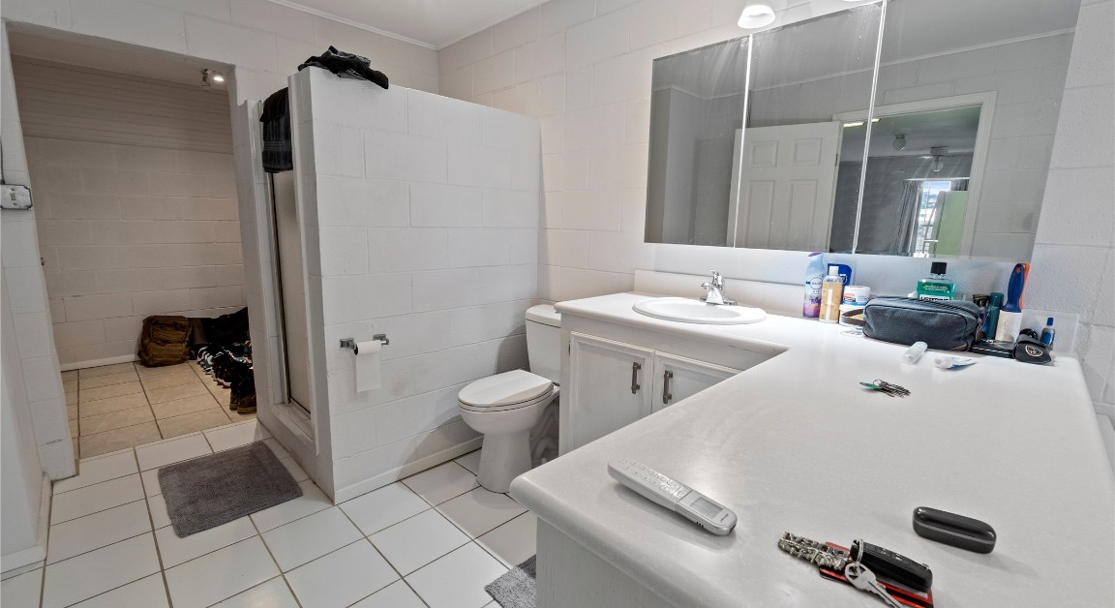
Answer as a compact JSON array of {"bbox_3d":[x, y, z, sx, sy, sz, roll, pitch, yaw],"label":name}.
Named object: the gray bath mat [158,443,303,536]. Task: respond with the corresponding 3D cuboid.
[{"bbox_3d":[-1.564,0.840,2.194,0.680,0.016,0.430,10,13,44],"label":"gray bath mat"}]

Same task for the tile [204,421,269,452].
[{"bbox_3d":[-1.873,0.782,2.740,0.306,0.012,0.296,10,12,44],"label":"tile"}]

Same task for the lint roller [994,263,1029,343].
[{"bbox_3d":[1.277,-0.002,1.301,0.050,0.220,0.050,11,13,44],"label":"lint roller"}]

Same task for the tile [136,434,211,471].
[{"bbox_3d":[-2.083,0.809,2.529,0.306,0.012,0.296,10,12,44],"label":"tile"}]

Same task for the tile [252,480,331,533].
[{"bbox_3d":[-1.206,0.900,2.088,0.306,0.012,0.296,10,12,44],"label":"tile"}]

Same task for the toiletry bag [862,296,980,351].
[{"bbox_3d":[1.068,0.053,1.373,0.250,0.118,0.120,11,13,44],"label":"toiletry bag"}]

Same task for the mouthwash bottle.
[{"bbox_3d":[1.146,-0.014,1.408,0.088,0.219,0.060,10,13,44],"label":"mouthwash bottle"}]

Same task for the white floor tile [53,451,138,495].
[{"bbox_3d":[-2.294,0.837,2.319,0.306,0.012,0.296,10,12,44],"label":"white floor tile"}]

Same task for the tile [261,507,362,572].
[{"bbox_3d":[-0.970,0.924,1.841,0.299,0.010,0.298,10,13,44],"label":"tile"}]

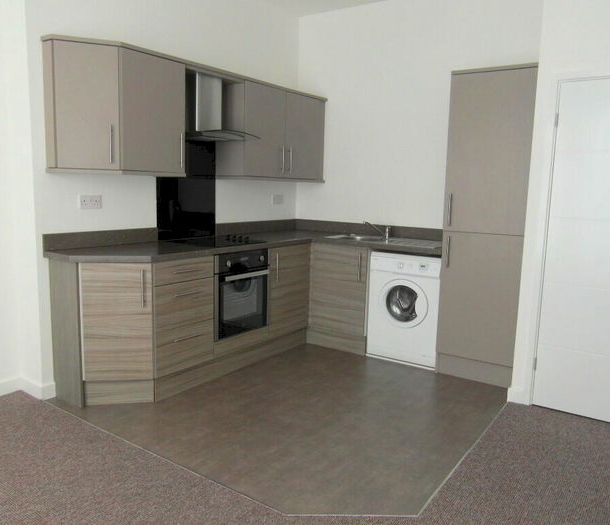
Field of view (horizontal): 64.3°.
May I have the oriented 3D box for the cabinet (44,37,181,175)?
[{"bbox_3d":[-1.174,-0.952,3.093,0.335,0.774,0.775,7,10,35],"label":"cabinet"}]

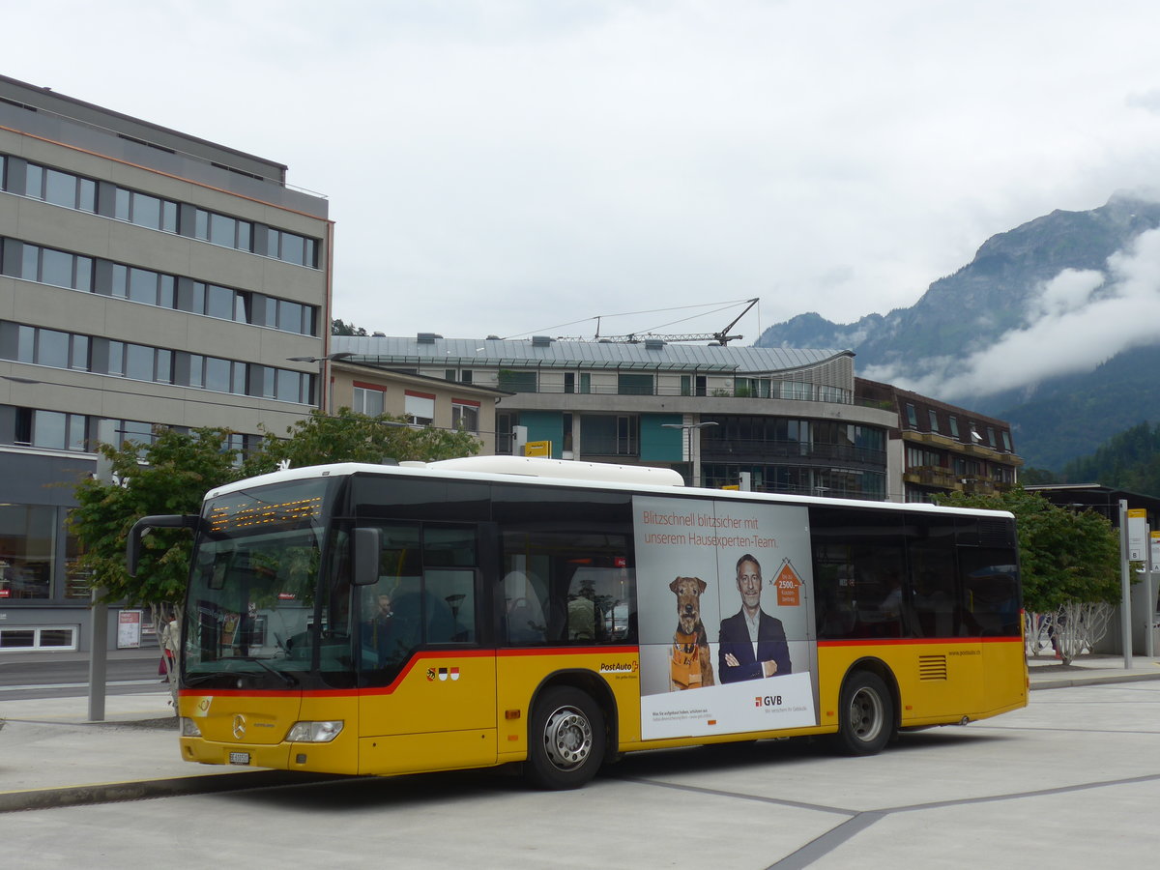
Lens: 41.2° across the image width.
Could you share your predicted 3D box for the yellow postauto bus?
[{"bbox_3d":[0.921,1.950,16.674,10.550,3.100,2.650,6,-8,-42],"label":"yellow postauto bus"}]

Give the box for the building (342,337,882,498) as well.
[{"bbox_3d":[1.553,3.309,106.220,39.000,19.000,16.000,1,-6,-9],"label":"building"}]

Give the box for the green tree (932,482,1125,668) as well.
[{"bbox_3d":[11.458,3.583,39.000,4.400,4.350,4.000,0,-6,0],"label":"green tree"}]

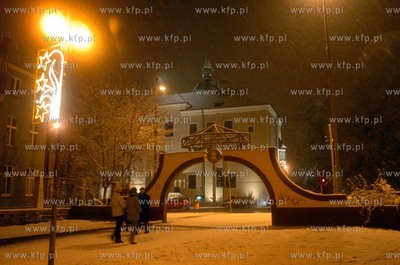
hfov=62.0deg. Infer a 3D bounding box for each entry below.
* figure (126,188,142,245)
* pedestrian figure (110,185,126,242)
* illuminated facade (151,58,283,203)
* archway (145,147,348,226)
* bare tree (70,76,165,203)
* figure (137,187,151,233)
[{"bbox_3d":[-2.029,2.617,10.545,0.510,1.700,0.380,-5,-11,30],"label":"figure"},{"bbox_3d":[-2.571,2.644,10.737,0.510,1.710,0.380,-5,-11,30],"label":"pedestrian figure"},{"bbox_3d":[2.126,-0.447,44.908,16.500,19.150,13.000,-3,-10,18],"label":"illuminated facade"},{"bbox_3d":[1.820,2.637,16.087,9.720,3.500,0.600,-3,-10,18],"label":"archway"},{"bbox_3d":[-5.233,0.727,21.173,5.600,8.960,5.200,0,-10,0],"label":"bare tree"},{"bbox_3d":[-2.131,2.997,12.836,0.510,1.710,0.380,-5,-11,30],"label":"figure"}]

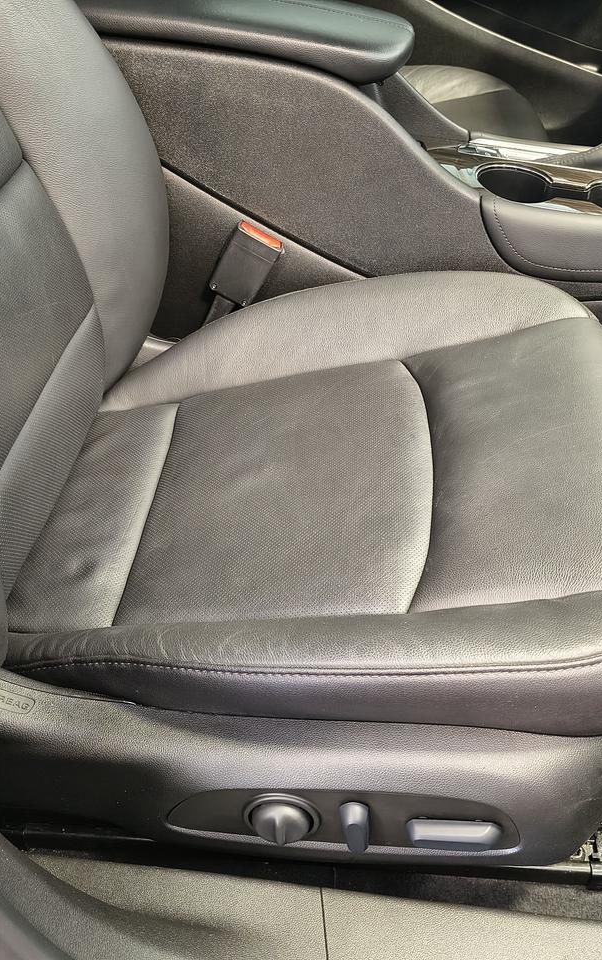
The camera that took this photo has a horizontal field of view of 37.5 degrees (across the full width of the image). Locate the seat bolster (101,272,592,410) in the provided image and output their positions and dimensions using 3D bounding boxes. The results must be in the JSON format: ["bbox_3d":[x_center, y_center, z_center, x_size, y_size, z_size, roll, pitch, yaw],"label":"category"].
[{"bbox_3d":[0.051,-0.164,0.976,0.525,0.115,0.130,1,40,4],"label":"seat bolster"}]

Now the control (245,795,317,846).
[{"bbox_3d":[-0.015,0.266,0.690,0.052,0.050,0.027,7,36,-1],"label":"control"}]

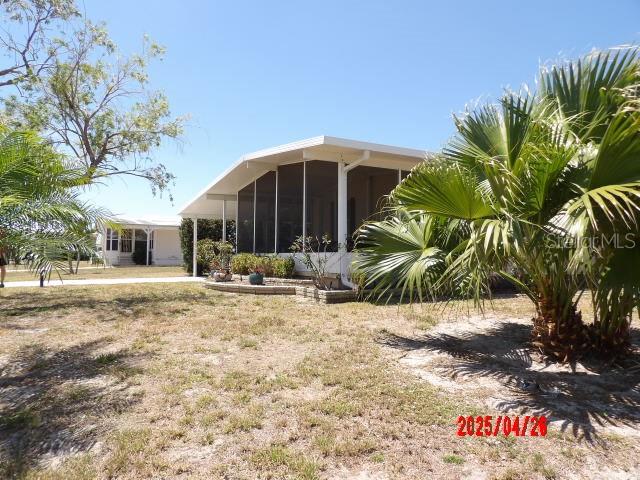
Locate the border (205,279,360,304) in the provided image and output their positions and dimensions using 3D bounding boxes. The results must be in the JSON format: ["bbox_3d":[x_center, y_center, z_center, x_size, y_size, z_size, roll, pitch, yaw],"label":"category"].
[{"bbox_3d":[-1.030,1.150,10.250,4.300,0.280,1.200,-1,-2,38],"label":"border"}]

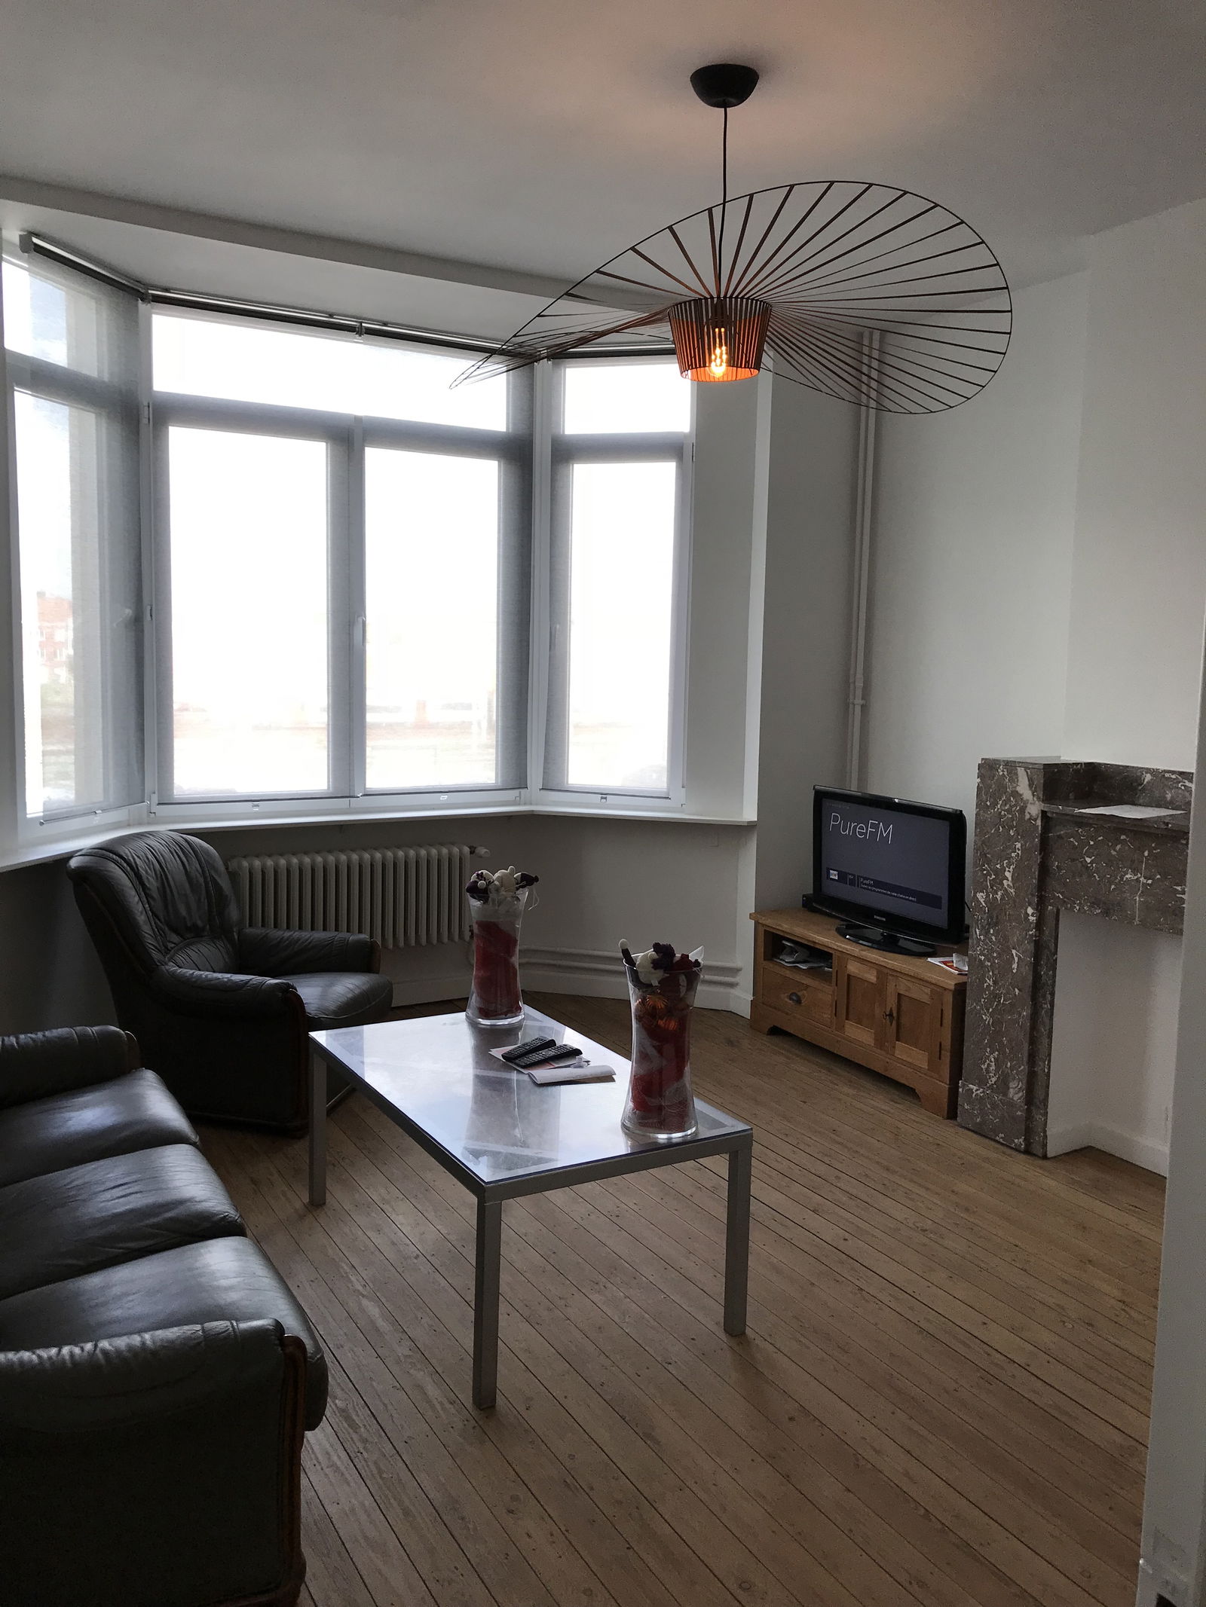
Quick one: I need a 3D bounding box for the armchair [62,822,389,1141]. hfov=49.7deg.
[{"bbox_3d":[-1.267,0.556,4.585,0.900,0.915,0.800,3,7,14],"label":"armchair"}]

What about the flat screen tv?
[{"bbox_3d":[1.072,0.257,5.043,0.240,0.562,0.815,-2,8,-29],"label":"flat screen tv"}]

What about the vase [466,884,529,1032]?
[{"bbox_3d":[-0.312,0.439,3.803,0.180,0.379,0.180,1,7,0],"label":"vase"}]

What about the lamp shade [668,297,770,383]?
[{"bbox_3d":[0.290,-1.145,3.228,0.256,0.155,0.256,1,7,0],"label":"lamp shade"}]

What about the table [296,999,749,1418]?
[{"bbox_3d":[-0.246,0.935,3.323,0.673,0.495,1.175,-2,8,-29],"label":"table"}]

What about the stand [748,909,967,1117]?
[{"bbox_3d":[1.087,0.777,5.066,0.480,0.470,1.230,-2,8,-29],"label":"stand"}]

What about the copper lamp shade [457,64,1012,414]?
[{"bbox_3d":[0.288,-1.385,3.201,1.380,0.765,1.380,-2,8,-29],"label":"copper lamp shade"}]

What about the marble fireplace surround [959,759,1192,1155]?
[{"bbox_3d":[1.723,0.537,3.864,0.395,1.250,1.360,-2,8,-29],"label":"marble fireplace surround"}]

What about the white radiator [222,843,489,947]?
[{"bbox_3d":[-1.035,0.397,5.447,1.030,0.430,0.165,-2,8,-29],"label":"white radiator"}]

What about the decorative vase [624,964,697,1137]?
[{"bbox_3d":[0.134,0.549,2.937,0.180,0.377,0.180,1,7,0],"label":"decorative vase"}]

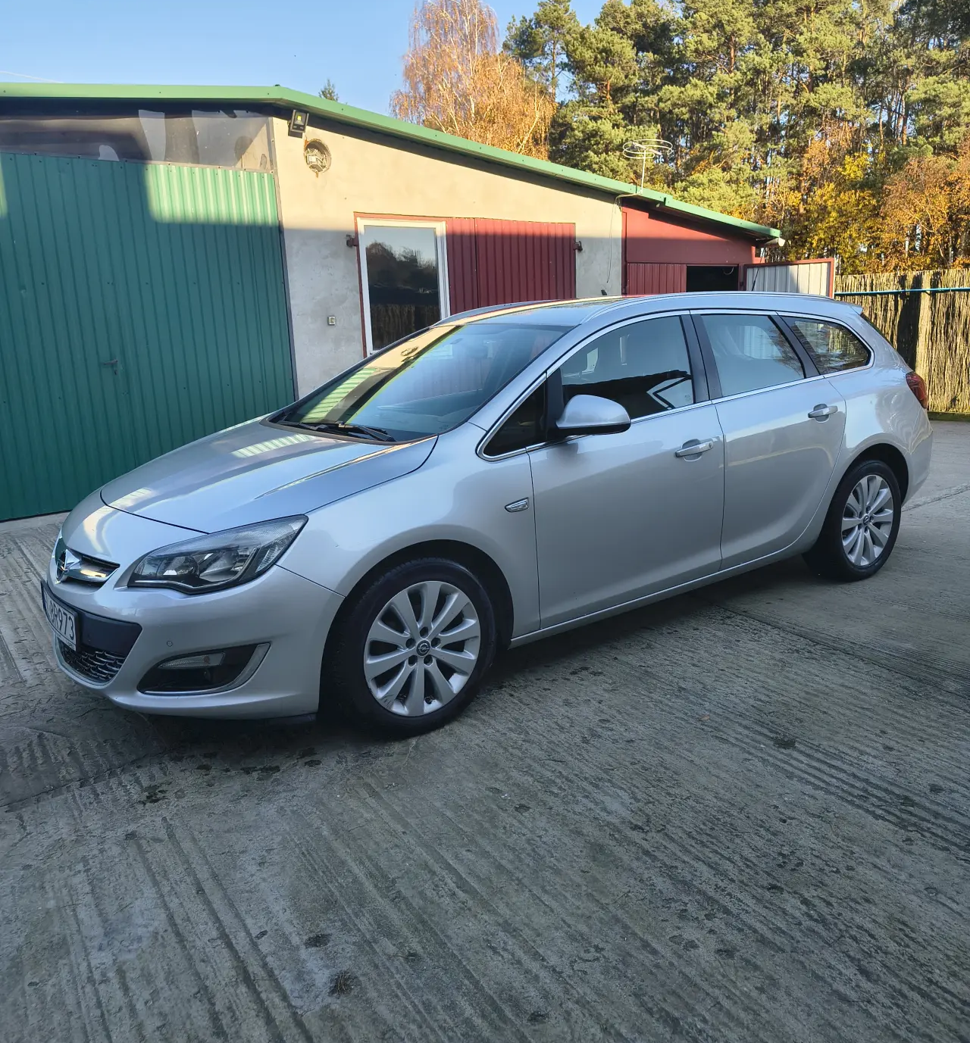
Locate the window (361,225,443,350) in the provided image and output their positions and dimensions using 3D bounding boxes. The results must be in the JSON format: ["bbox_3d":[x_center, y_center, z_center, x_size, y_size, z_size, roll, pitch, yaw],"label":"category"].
[{"bbox_3d":[-0.831,-2.365,9.127,0.920,1.220,0.060,-13,17,-38],"label":"window"}]

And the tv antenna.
[{"bbox_3d":[1.937,-4.228,10.644,0.550,0.580,0.520,-2,13,1],"label":"tv antenna"}]

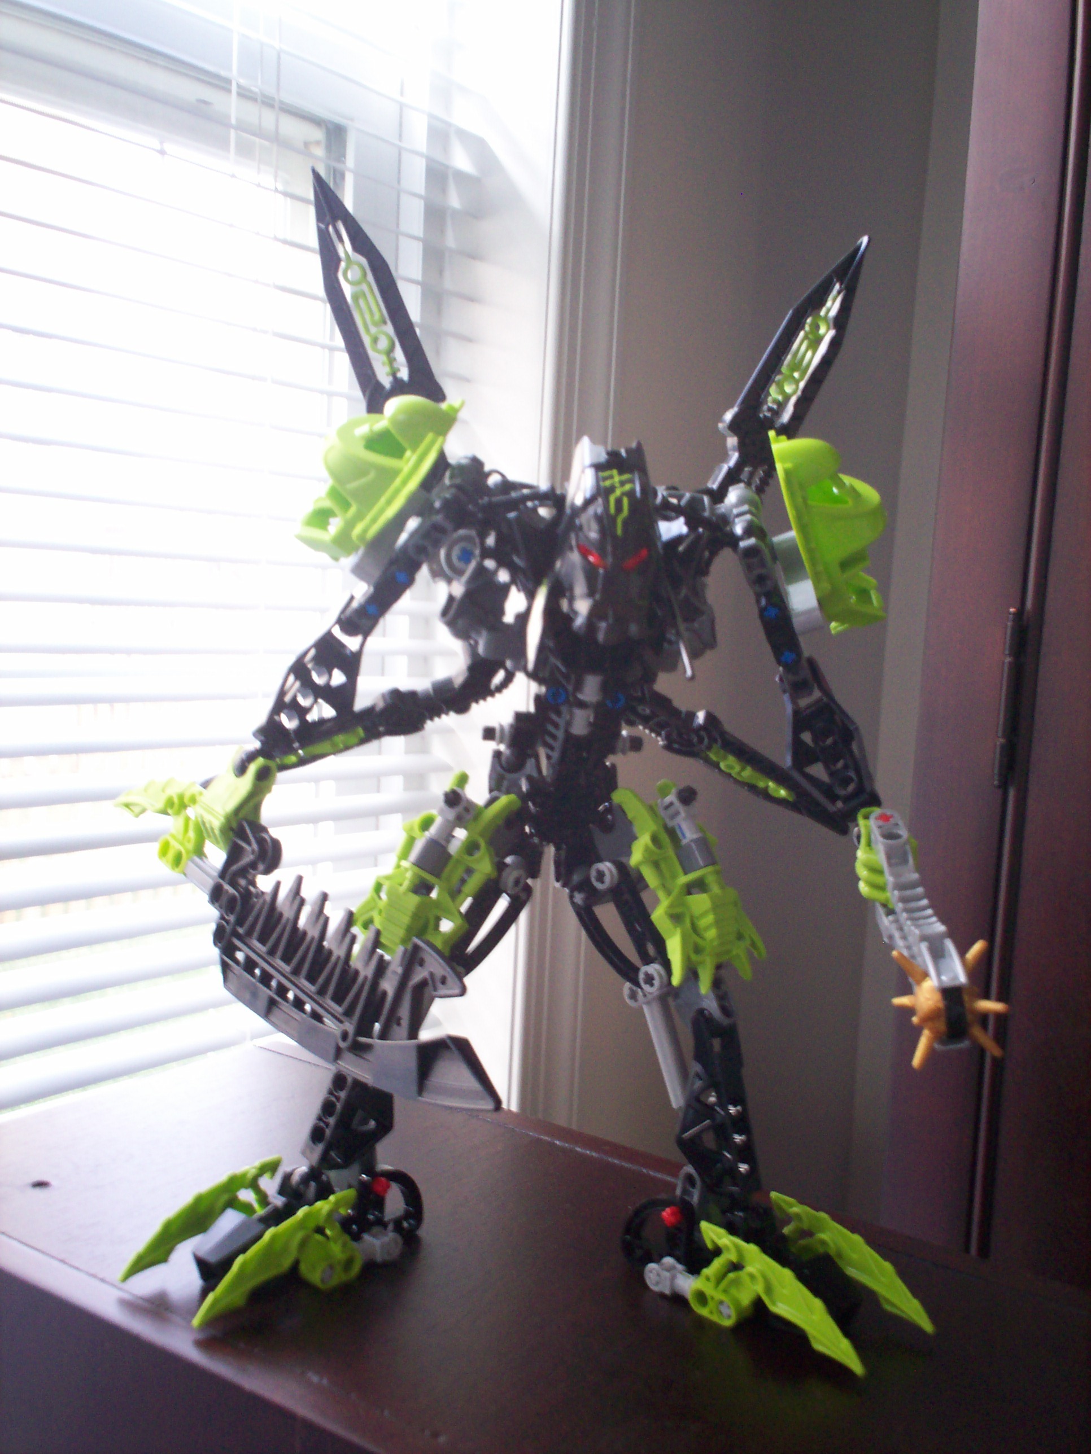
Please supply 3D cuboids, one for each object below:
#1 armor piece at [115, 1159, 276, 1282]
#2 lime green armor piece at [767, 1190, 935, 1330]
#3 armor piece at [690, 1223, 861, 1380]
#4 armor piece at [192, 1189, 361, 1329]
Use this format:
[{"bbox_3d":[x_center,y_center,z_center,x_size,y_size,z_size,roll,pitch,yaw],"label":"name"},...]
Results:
[{"bbox_3d":[-0.090,0.133,0.409,0.013,0.021,0.053,8,7,41],"label":"armor piece"},{"bbox_3d":[0.079,0.142,0.402,0.013,0.021,0.053,-3,8,-45],"label":"lime green armor piece"},{"bbox_3d":[0.056,0.143,0.379,0.013,0.021,0.053,-3,8,-45],"label":"armor piece"},{"bbox_3d":[-0.065,0.137,0.387,0.013,0.021,0.053,8,7,41],"label":"armor piece"}]

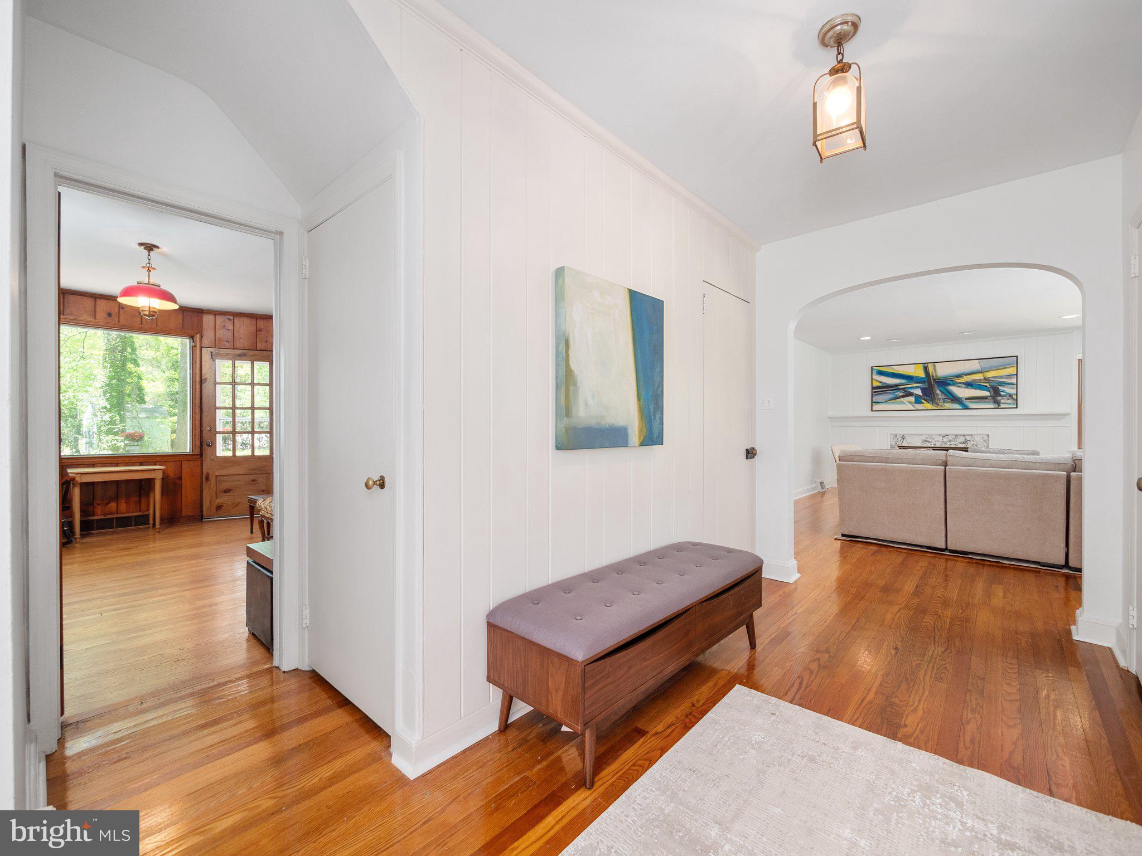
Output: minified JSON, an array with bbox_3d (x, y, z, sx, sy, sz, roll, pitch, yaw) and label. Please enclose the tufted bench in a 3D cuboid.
[{"bbox_3d":[0.333,0.854,1.988,0.448,0.472,1.354,0,0,43],"label":"tufted bench"}]

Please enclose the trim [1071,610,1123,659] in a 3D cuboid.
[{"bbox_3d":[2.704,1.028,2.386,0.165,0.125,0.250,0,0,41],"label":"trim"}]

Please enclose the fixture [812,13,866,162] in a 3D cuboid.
[{"bbox_3d":[0.916,-1.156,1.573,0.140,0.399,0.140,0,0,40],"label":"fixture"}]

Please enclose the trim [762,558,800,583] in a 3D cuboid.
[{"bbox_3d":[1.533,1.028,3.391,0.215,0.125,0.205,0,0,41],"label":"trim"}]

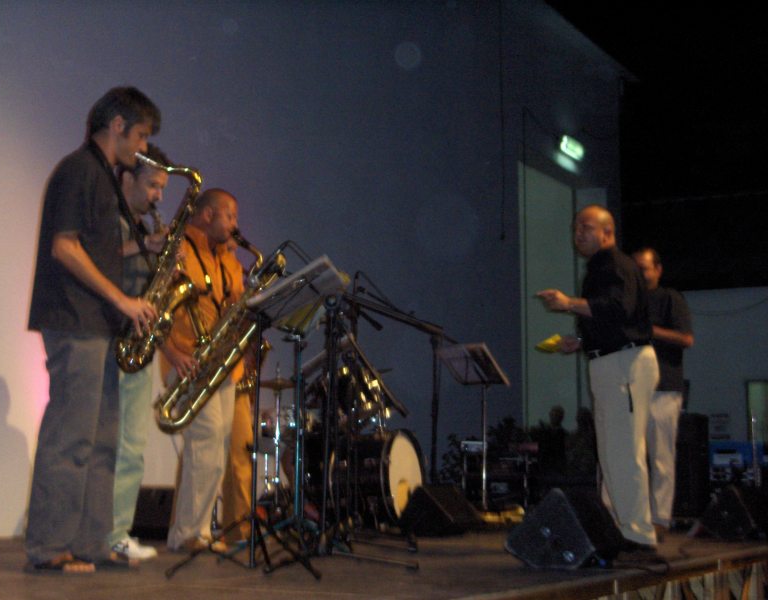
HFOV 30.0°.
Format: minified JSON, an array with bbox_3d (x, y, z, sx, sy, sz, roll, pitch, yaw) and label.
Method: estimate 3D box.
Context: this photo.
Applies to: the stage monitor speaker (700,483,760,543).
[{"bbox_3d":[1.986,1.175,8.025,0.370,0.305,0.470,-4,-8,27],"label":"stage monitor speaker"}]

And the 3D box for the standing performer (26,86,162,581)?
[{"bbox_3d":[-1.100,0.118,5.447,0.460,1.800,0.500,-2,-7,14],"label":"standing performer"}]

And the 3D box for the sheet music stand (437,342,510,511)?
[{"bbox_3d":[0.644,0.906,9.661,0.450,1.250,0.500,4,-8,-30],"label":"sheet music stand"}]

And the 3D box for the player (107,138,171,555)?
[{"bbox_3d":[-1.066,0.222,6.170,0.460,1.770,0.500,-3,-8,25],"label":"player"}]

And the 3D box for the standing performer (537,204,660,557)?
[{"bbox_3d":[1.077,0.356,7.129,0.600,1.720,0.500,-1,-7,3],"label":"standing performer"}]

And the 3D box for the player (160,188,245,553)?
[{"bbox_3d":[-0.880,0.332,6.912,0.400,1.730,0.480,-5,-8,32],"label":"player"}]

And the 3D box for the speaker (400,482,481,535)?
[{"bbox_3d":[0.362,1.231,8.422,0.370,0.305,0.470,-4,-8,27],"label":"speaker"}]

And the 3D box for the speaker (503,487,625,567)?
[{"bbox_3d":[0.738,0.888,5.643,0.370,0.305,0.470,-4,-8,27],"label":"speaker"}]

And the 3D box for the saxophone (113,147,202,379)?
[{"bbox_3d":[-0.877,-0.135,5.330,0.380,0.810,0.220,19,-2,8],"label":"saxophone"}]

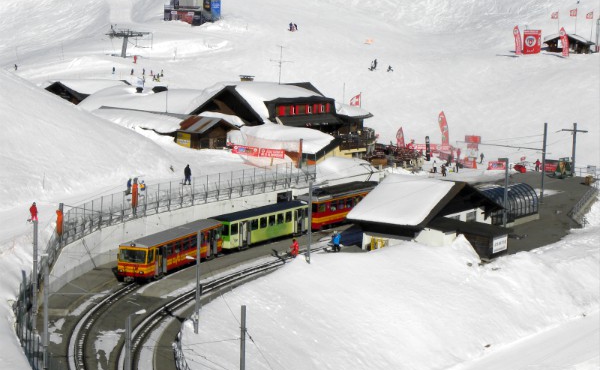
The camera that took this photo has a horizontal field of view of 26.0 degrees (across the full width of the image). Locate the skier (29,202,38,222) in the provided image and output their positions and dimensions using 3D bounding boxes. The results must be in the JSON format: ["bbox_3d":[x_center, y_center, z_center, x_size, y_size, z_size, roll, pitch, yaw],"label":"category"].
[{"bbox_3d":[-22.917,2.369,112.000,0.500,1.740,0.600,4,8,18],"label":"skier"}]

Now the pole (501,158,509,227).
[{"bbox_3d":[19.635,0.962,125.000,0.850,7.000,0.300,7,9,35],"label":"pole"}]

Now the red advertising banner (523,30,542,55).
[{"bbox_3d":[43.996,-27.003,246.000,2.900,4.600,2.300,4,7,22],"label":"red advertising banner"}]

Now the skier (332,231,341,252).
[{"bbox_3d":[3.159,4.915,112.500,0.500,1.800,0.600,6,9,32],"label":"skier"}]

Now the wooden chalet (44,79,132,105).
[{"bbox_3d":[-30.118,-12.805,186.000,9.300,5.000,14.800,7,9,35],"label":"wooden chalet"}]

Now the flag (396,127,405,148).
[{"bbox_3d":[14.330,-6.475,185.000,1.100,3.600,0.200,2,7,5],"label":"flag"}]

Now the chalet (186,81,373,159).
[{"bbox_3d":[-1.815,-8.110,154.142,15.500,8.400,17.400,7,9,35],"label":"chalet"}]

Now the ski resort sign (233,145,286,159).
[{"bbox_3d":[-4.448,-3.608,140.000,6.100,0.850,0.150,4,7,22],"label":"ski resort sign"}]

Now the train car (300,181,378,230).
[{"bbox_3d":[4.108,2.199,131.933,2.500,3.550,16.000,5,8,27],"label":"train car"}]

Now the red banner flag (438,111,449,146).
[{"bbox_3d":[20.796,-8.098,188.000,1.500,5.400,0.250,1,7,0],"label":"red banner flag"}]

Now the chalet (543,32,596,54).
[{"bbox_3d":[52.131,-27.320,251.000,9.000,3.900,7.000,4,7,22],"label":"chalet"}]

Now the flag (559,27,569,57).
[{"bbox_3d":[48.332,-26.180,238.000,1.400,5.400,0.250,1,7,0],"label":"flag"}]

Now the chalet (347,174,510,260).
[{"bbox_3d":[12.971,2.571,115.846,12.000,6.200,14.400,7,9,35],"label":"chalet"}]

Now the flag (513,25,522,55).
[{"bbox_3d":[40.823,-27.215,244.000,1.400,5.400,0.200,3,7,12],"label":"flag"}]

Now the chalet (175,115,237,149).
[{"bbox_3d":[-10.285,-5.632,143.000,5.200,3.400,4.300,-5,10,-45],"label":"chalet"}]

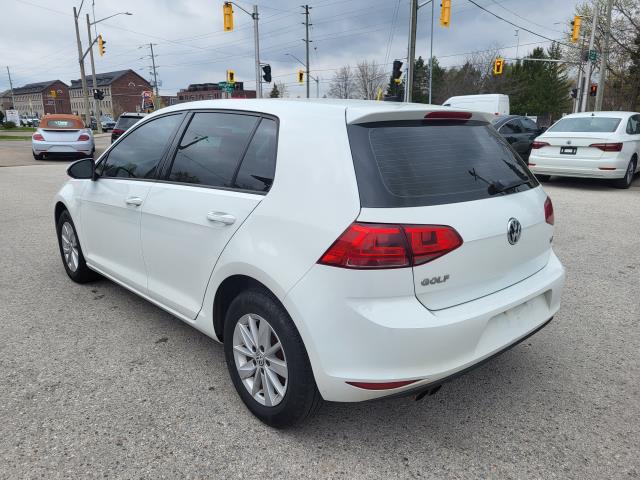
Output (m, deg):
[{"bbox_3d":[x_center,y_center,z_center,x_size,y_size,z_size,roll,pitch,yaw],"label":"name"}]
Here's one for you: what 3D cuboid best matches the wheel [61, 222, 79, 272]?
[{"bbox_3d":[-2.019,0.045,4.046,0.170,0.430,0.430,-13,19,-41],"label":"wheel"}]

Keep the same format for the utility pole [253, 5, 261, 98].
[{"bbox_3d":[-2.849,-7.491,22.187,0.200,6.170,0.200,14,20,43],"label":"utility pole"}]

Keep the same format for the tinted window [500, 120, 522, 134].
[{"bbox_3d":[5.546,-3.258,13.921,1.000,0.400,0.100,-10,17,-36],"label":"tinted window"}]

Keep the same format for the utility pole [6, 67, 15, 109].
[{"bbox_3d":[-61.324,-28.602,95.983,0.300,11.300,0.300,-8,16,-31],"label":"utility pole"}]

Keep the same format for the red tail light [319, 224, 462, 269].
[{"bbox_3d":[0.270,-0.004,1.747,0.490,0.215,0.280,-13,19,-41],"label":"red tail light"}]

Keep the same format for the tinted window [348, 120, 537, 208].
[{"bbox_3d":[0.638,-0.355,2.212,1.400,0.410,0.100,-10,-18,-42],"label":"tinted window"}]

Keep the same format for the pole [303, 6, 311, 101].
[{"bbox_3d":[-1.537,-22.116,62.193,0.330,15.240,0.330,-1,14,-1],"label":"pole"}]

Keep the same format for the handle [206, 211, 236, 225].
[{"bbox_3d":[-0.438,-0.099,2.140,0.050,0.045,0.220,-10,17,-42],"label":"handle"}]

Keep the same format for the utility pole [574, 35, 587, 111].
[{"bbox_3d":[19.487,-11.521,36.132,0.220,7.320,0.220,6,16,28],"label":"utility pole"}]

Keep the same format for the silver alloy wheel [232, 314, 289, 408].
[{"bbox_3d":[-0.224,0.524,2.171,0.160,0.415,0.415,-10,17,-42],"label":"silver alloy wheel"}]

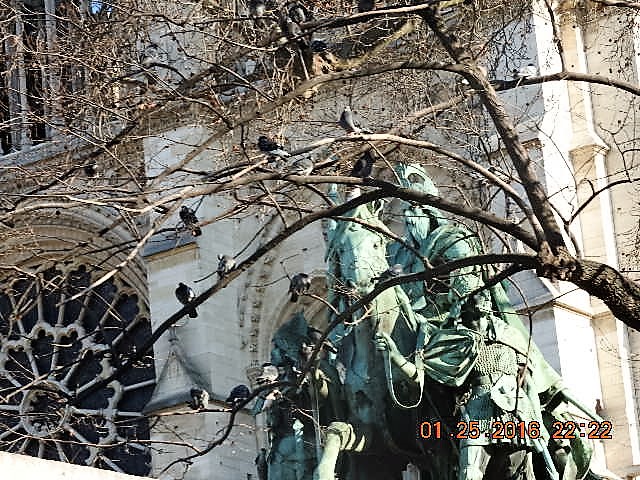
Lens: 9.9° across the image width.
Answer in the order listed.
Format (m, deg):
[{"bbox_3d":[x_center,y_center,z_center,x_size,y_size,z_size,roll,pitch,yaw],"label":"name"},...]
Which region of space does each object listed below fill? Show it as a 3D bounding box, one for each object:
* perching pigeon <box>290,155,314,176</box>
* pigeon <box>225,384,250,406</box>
[{"bbox_3d":[-0.138,-0.558,27.500,0.260,0.180,0.130,-9,-14,19],"label":"perching pigeon"},{"bbox_3d":[-0.610,1.153,27.500,0.250,0.180,0.130,-8,-13,15],"label":"pigeon"}]

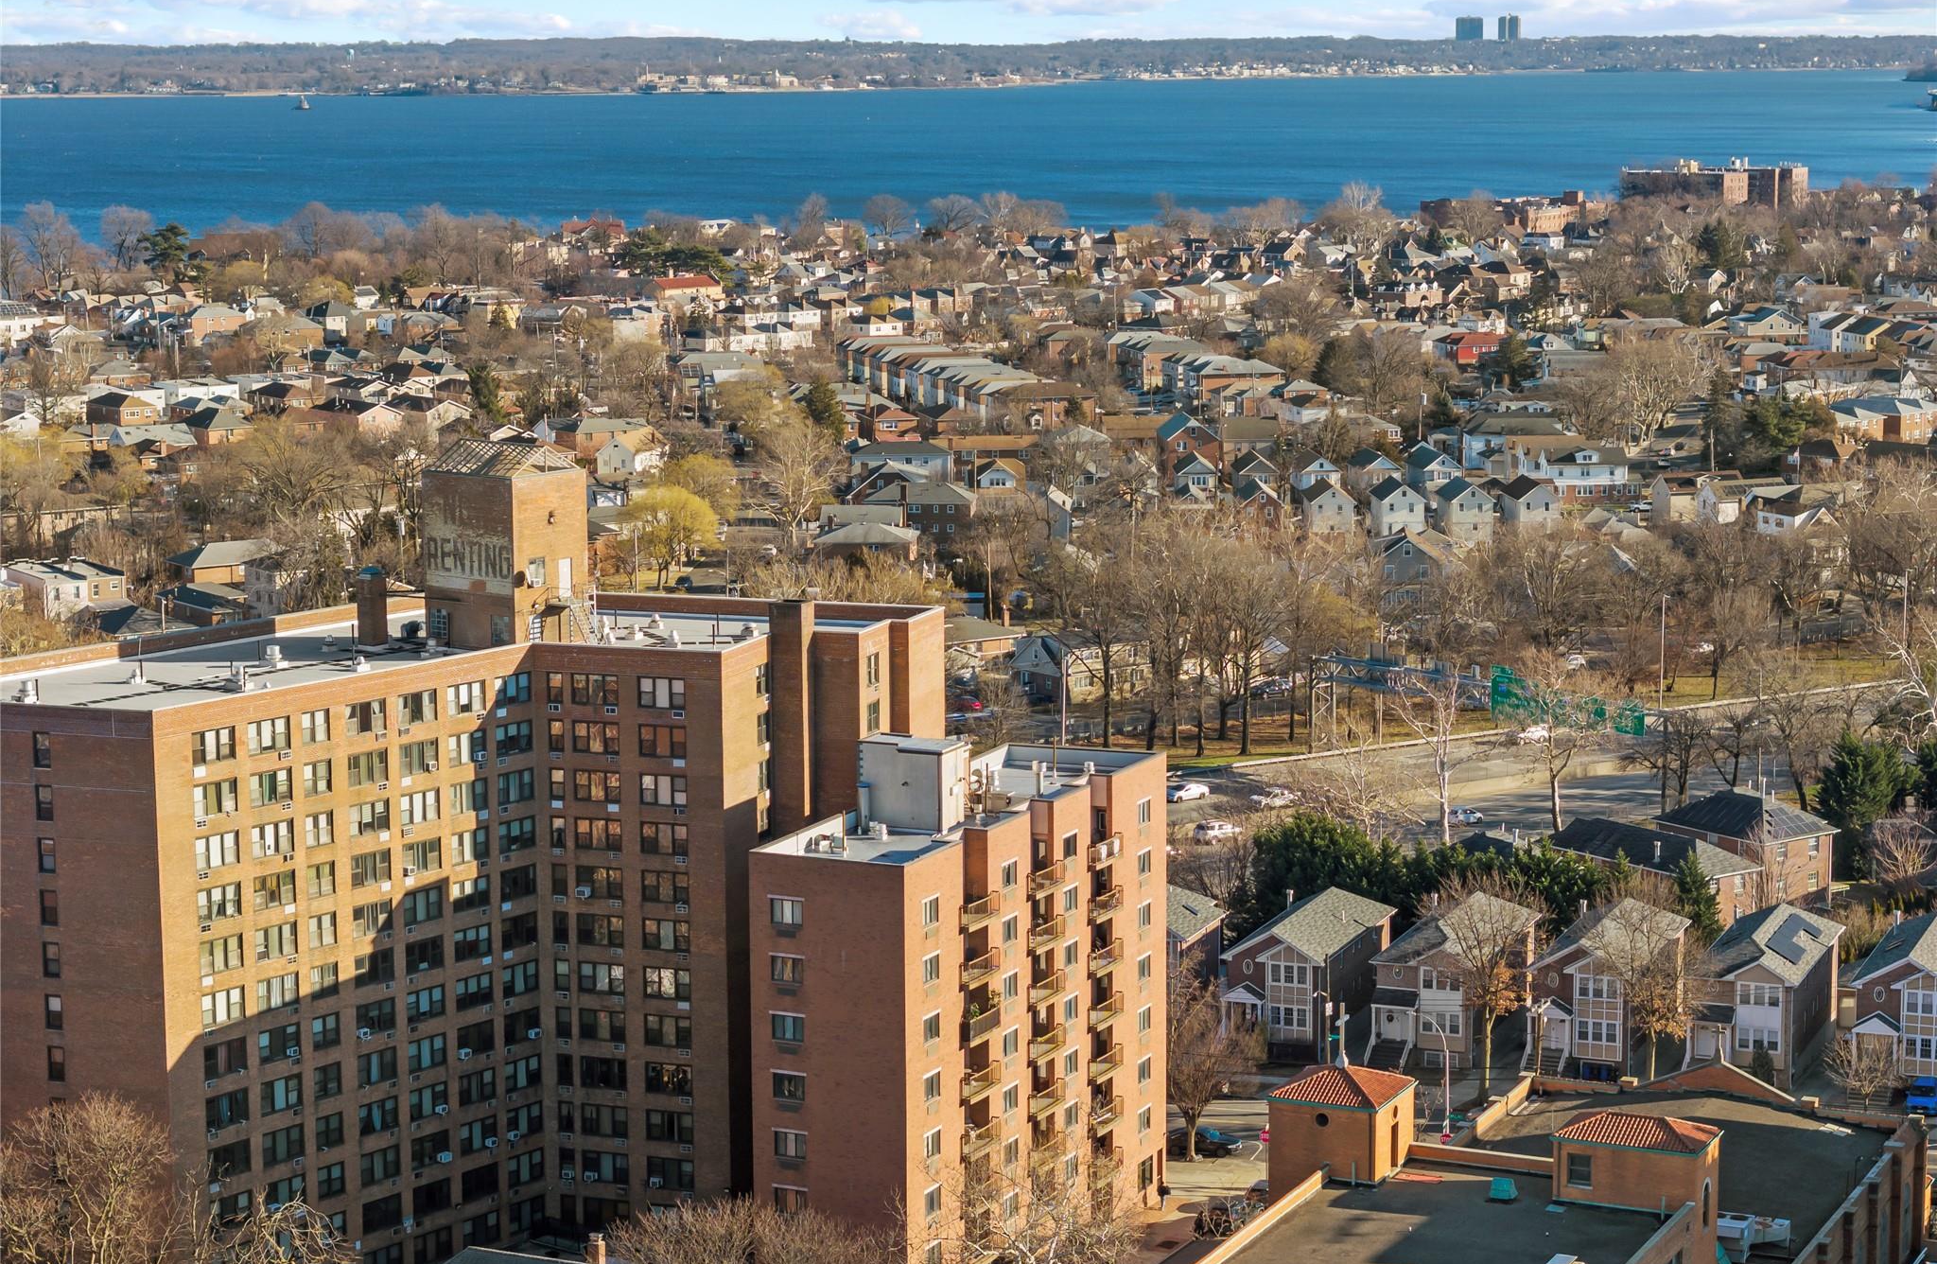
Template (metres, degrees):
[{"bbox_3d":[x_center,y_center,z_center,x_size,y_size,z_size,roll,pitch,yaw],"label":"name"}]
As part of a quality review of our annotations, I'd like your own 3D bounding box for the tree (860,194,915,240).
[{"bbox_3d":[-27.023,-137.898,1315.744,17.500,17.000,17.500,0,9,0],"label":"tree"}]

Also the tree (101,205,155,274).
[{"bbox_3d":[-249.039,-115.058,1158.492,16.000,21.500,16.000,0,9,0],"label":"tree"}]

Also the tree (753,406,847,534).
[{"bbox_3d":[-22.455,-20.244,513.851,12.600,18.600,12.600,0,9,0],"label":"tree"}]

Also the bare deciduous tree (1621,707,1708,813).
[{"bbox_3d":[58.376,10.762,325.486,7.200,9.200,7.200,0,9,0],"label":"bare deciduous tree"}]

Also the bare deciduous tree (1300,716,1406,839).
[{"bbox_3d":[30.988,12.236,309.826,8.800,11.300,8.800,0,9,0],"label":"bare deciduous tree"}]

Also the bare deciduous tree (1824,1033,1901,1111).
[{"bbox_3d":[54.606,27.074,239.426,4.808,5.311,4.808,0,9,0],"label":"bare deciduous tree"}]

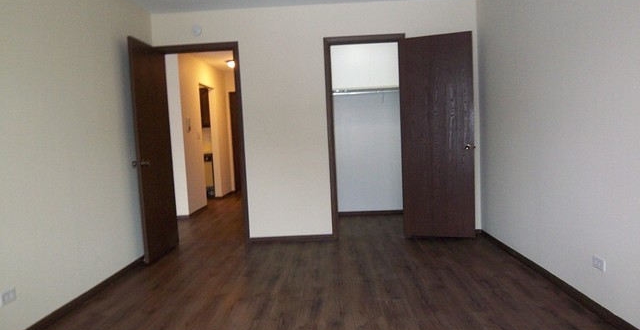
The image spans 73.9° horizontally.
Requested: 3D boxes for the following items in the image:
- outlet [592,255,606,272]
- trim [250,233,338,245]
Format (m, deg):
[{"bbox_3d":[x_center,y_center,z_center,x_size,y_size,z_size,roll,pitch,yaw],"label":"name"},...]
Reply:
[{"bbox_3d":[1.604,0.568,2.453,0.010,0.070,0.115,-2,4,2],"label":"outlet"},{"bbox_3d":[-0.305,0.778,4.518,0.905,0.060,0.015,-2,4,2],"label":"trim"}]

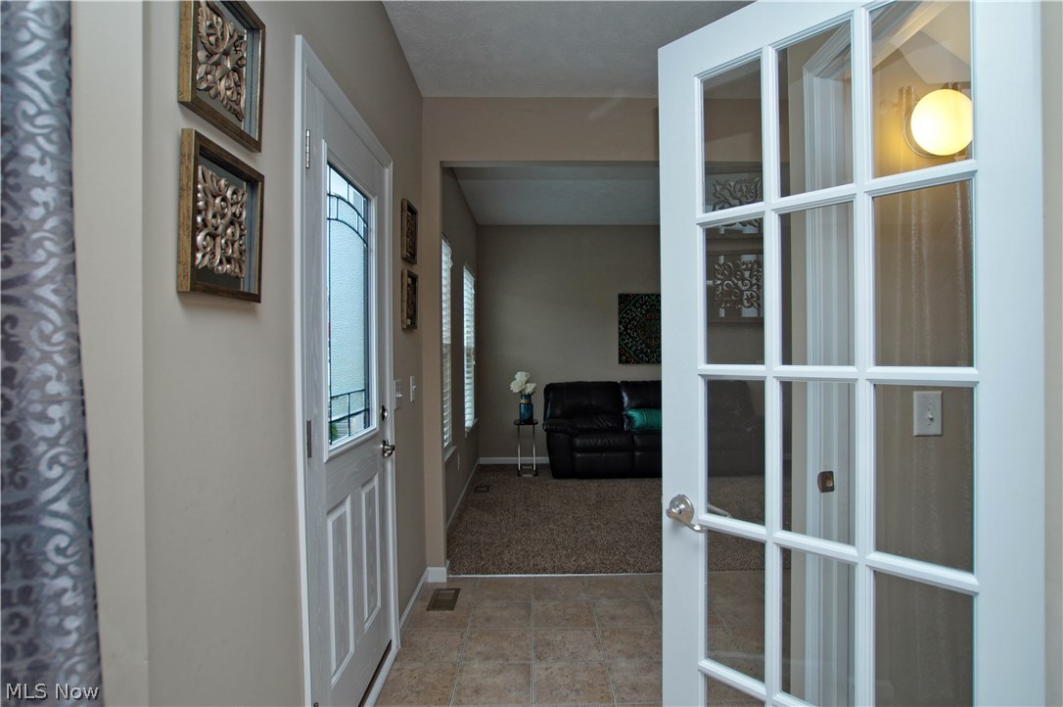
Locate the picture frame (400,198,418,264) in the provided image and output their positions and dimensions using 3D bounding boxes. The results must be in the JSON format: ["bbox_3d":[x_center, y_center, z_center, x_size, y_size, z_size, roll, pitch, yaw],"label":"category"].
[{"bbox_3d":[-0.601,-0.592,2.785,0.027,0.278,0.259,1,0,0],"label":"picture frame"}]

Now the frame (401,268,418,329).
[{"bbox_3d":[-0.599,-0.256,2.778,0.027,0.278,0.259,1,0,0],"label":"frame"}]

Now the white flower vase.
[{"bbox_3d":[-0.054,0.580,6.001,0.145,0.280,0.145,0,0,0],"label":"white flower vase"}]

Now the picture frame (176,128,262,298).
[{"bbox_3d":[-0.590,-0.245,1.083,0.027,0.278,0.259,2,0,0],"label":"picture frame"}]

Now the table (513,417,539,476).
[{"bbox_3d":[-0.051,1.006,6.035,0.262,0.573,0.360,0,0,0],"label":"table"}]

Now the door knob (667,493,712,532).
[{"bbox_3d":[0.360,0.378,1.312,0.064,0.074,0.128,-1,0,-42],"label":"door knob"}]

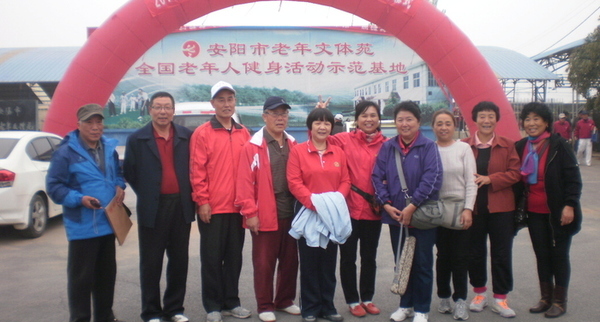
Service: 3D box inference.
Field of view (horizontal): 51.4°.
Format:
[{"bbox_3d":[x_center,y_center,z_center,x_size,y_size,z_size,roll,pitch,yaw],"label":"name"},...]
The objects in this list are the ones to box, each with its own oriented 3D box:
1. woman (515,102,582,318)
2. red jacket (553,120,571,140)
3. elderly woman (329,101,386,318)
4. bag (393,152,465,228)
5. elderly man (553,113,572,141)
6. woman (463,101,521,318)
[{"bbox_3d":[1.871,0.361,4.698,0.520,1.596,0.360,2,4,24],"label":"woman"},{"bbox_3d":[8.279,-0.955,19.680,0.560,0.630,0.300,0,4,5],"label":"red jacket"},{"bbox_3d":[0.421,0.360,4.820,0.530,1.650,0.340,-1,4,-8],"label":"elderly woman"},{"bbox_3d":[0.946,0.216,4.560,0.500,0.570,0.200,0,4,7],"label":"bag"},{"bbox_3d":[8.287,-0.668,19.699,0.560,1.658,0.360,0,4,5],"label":"elderly man"},{"bbox_3d":[1.430,0.356,4.710,0.500,1.604,0.360,1,4,12],"label":"woman"}]

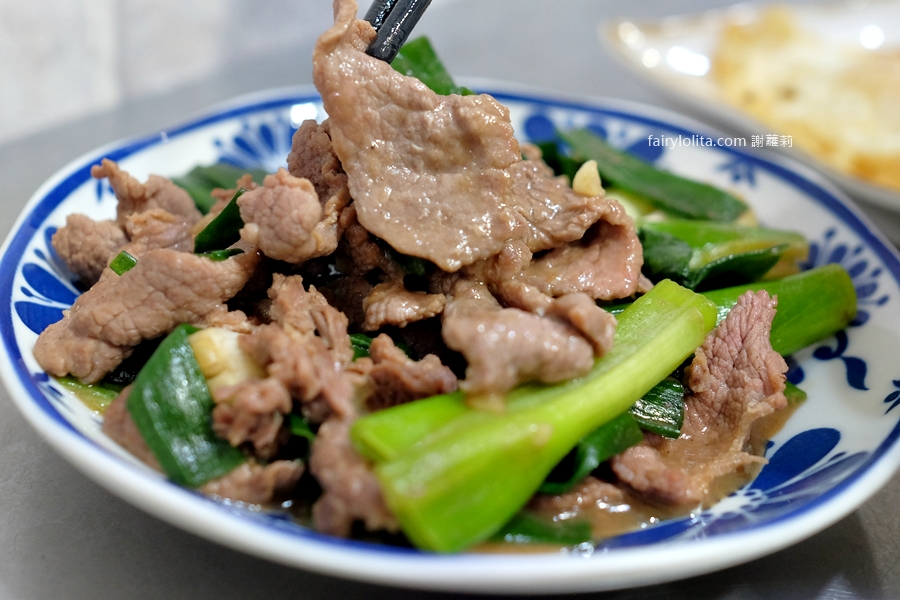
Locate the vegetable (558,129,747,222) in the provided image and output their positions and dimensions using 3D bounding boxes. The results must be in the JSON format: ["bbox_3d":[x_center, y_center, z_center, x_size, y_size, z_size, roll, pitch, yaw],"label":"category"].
[{"bbox_3d":[0.063,-0.038,0.271,0.058,0.008,0.015,27,48,22],"label":"vegetable"}]

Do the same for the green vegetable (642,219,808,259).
[{"bbox_3d":[0.074,-0.015,0.239,0.046,0.010,0.013,4,32,-7],"label":"green vegetable"}]

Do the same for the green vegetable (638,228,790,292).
[{"bbox_3d":[0.068,-0.010,0.226,0.036,0.012,0.014,4,32,0],"label":"green vegetable"}]

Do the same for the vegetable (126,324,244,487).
[{"bbox_3d":[-0.049,0.020,0.163,0.019,0.011,0.028,-27,57,-22],"label":"vegetable"}]

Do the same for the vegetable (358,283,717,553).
[{"bbox_3d":[0.019,0.020,0.171,0.076,0.015,0.023,-26,43,-34],"label":"vegetable"}]

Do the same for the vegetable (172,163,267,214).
[{"bbox_3d":[-0.065,-0.031,0.246,0.028,0.009,0.018,-4,33,-12],"label":"vegetable"}]

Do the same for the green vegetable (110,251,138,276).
[{"bbox_3d":[-0.073,-0.008,0.197,0.006,0.004,0.005,-11,35,-22],"label":"green vegetable"}]

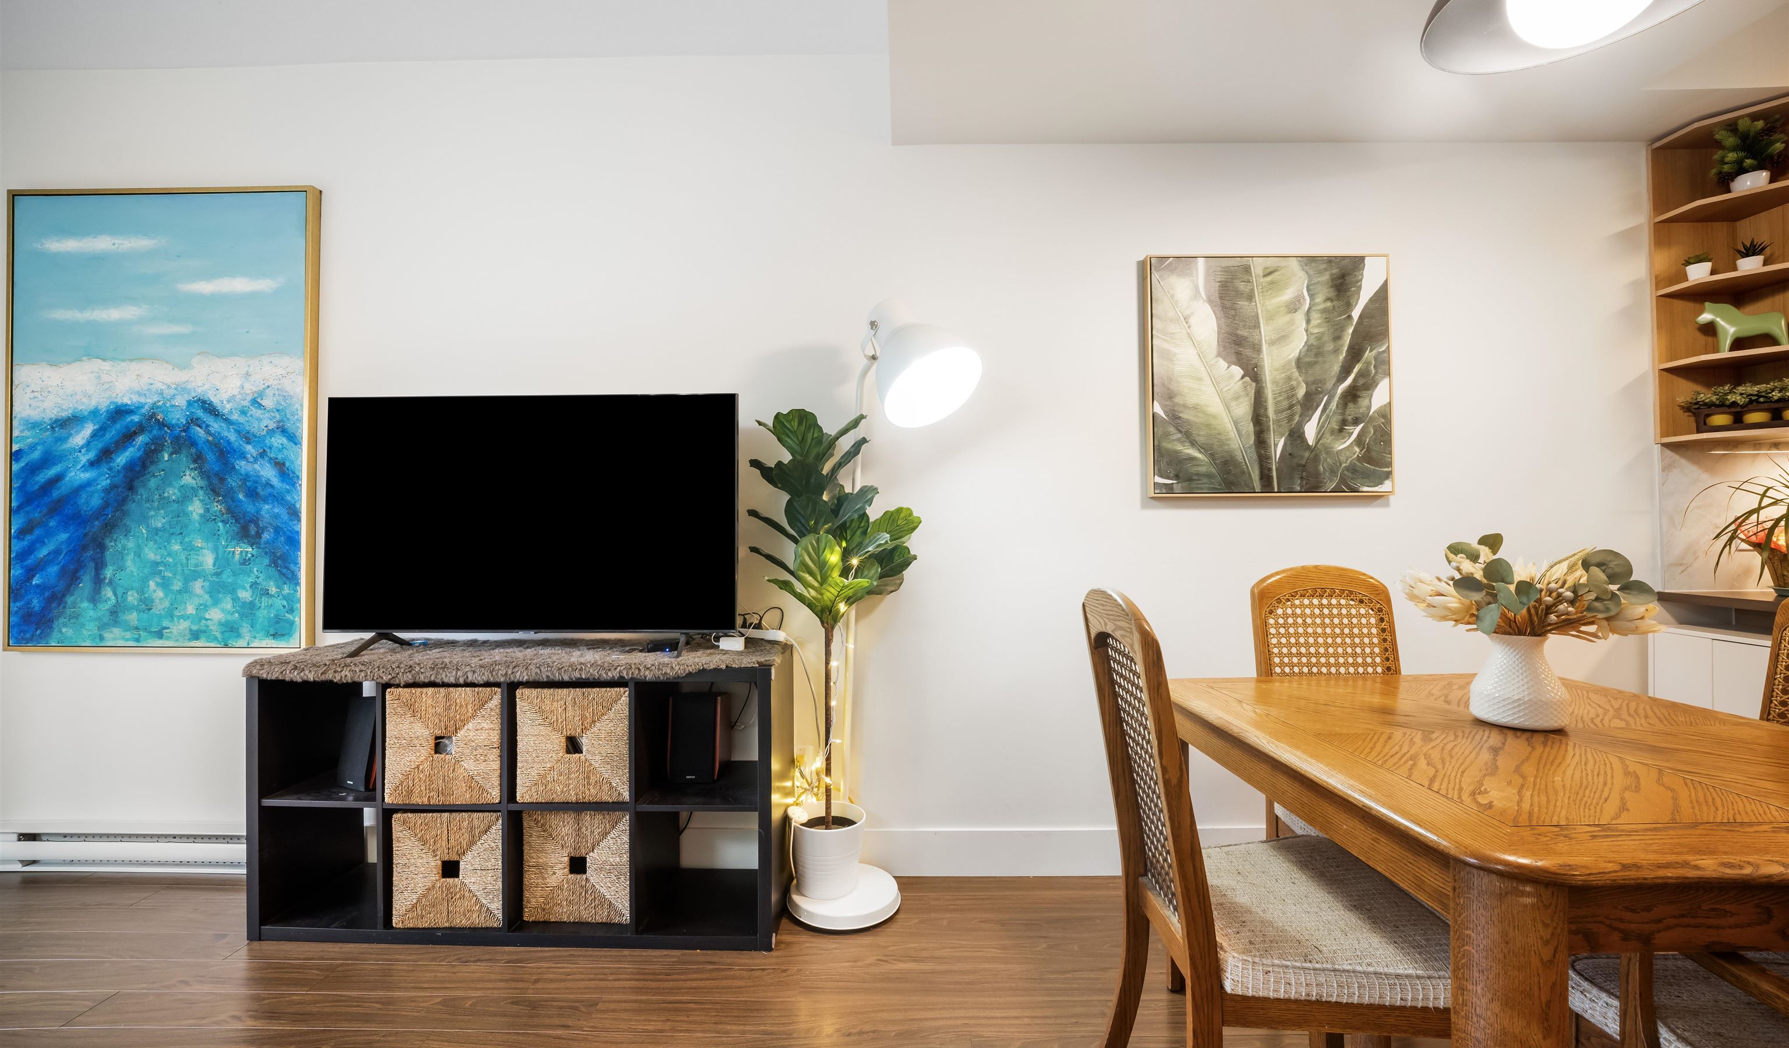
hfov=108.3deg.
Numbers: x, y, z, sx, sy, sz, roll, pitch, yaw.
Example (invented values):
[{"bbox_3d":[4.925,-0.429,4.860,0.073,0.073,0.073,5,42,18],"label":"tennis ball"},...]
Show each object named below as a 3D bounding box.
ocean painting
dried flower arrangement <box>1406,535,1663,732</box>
[{"bbox_3d":[-2.445,-0.343,2.165,1.010,1.530,0.040,0,0,1],"label":"ocean painting"},{"bbox_3d":[1.310,0.215,1.350,0.430,0.390,0.370,0,0,0],"label":"dried flower arrangement"}]

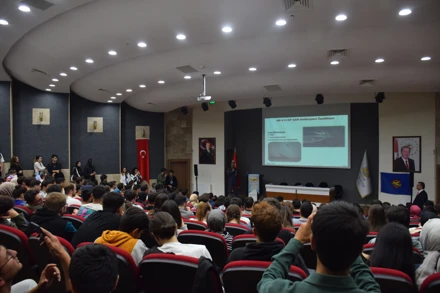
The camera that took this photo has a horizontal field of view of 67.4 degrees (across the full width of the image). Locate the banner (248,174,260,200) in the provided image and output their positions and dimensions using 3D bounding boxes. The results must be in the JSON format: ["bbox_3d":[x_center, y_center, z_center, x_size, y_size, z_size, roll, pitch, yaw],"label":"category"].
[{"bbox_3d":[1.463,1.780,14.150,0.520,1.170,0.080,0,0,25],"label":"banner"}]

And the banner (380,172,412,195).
[{"bbox_3d":[6.558,1.394,12.300,0.980,0.840,0.080,0,0,32],"label":"banner"}]

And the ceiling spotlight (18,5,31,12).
[{"bbox_3d":[-3.939,-2.774,6.650,0.200,0.080,0.200,0,0,0],"label":"ceiling spotlight"}]

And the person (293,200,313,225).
[{"bbox_3d":[1.380,1.470,5.250,0.500,1.280,0.750,0,0,19],"label":"person"}]

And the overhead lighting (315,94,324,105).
[{"bbox_3d":[4.001,-1.881,13.200,0.340,0.420,0.380,0,0,25],"label":"overhead lighting"}]

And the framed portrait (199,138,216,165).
[{"bbox_3d":[-0.610,0.238,16.364,0.950,1.330,0.050,0,0,25],"label":"framed portrait"}]

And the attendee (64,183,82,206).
[{"bbox_3d":[-2.740,1.340,6.470,0.500,1.280,0.750,0,0,35],"label":"attendee"}]

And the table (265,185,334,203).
[{"bbox_3d":[3.220,1.980,13.450,2.550,0.750,0.750,0,0,25],"label":"table"}]

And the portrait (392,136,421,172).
[{"bbox_3d":[7.221,0.327,12.705,0.980,1.380,0.050,0,0,25],"label":"portrait"}]

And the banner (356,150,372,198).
[{"bbox_3d":[5.969,1.154,13.600,0.650,2.000,0.350,0,0,25],"label":"banner"}]

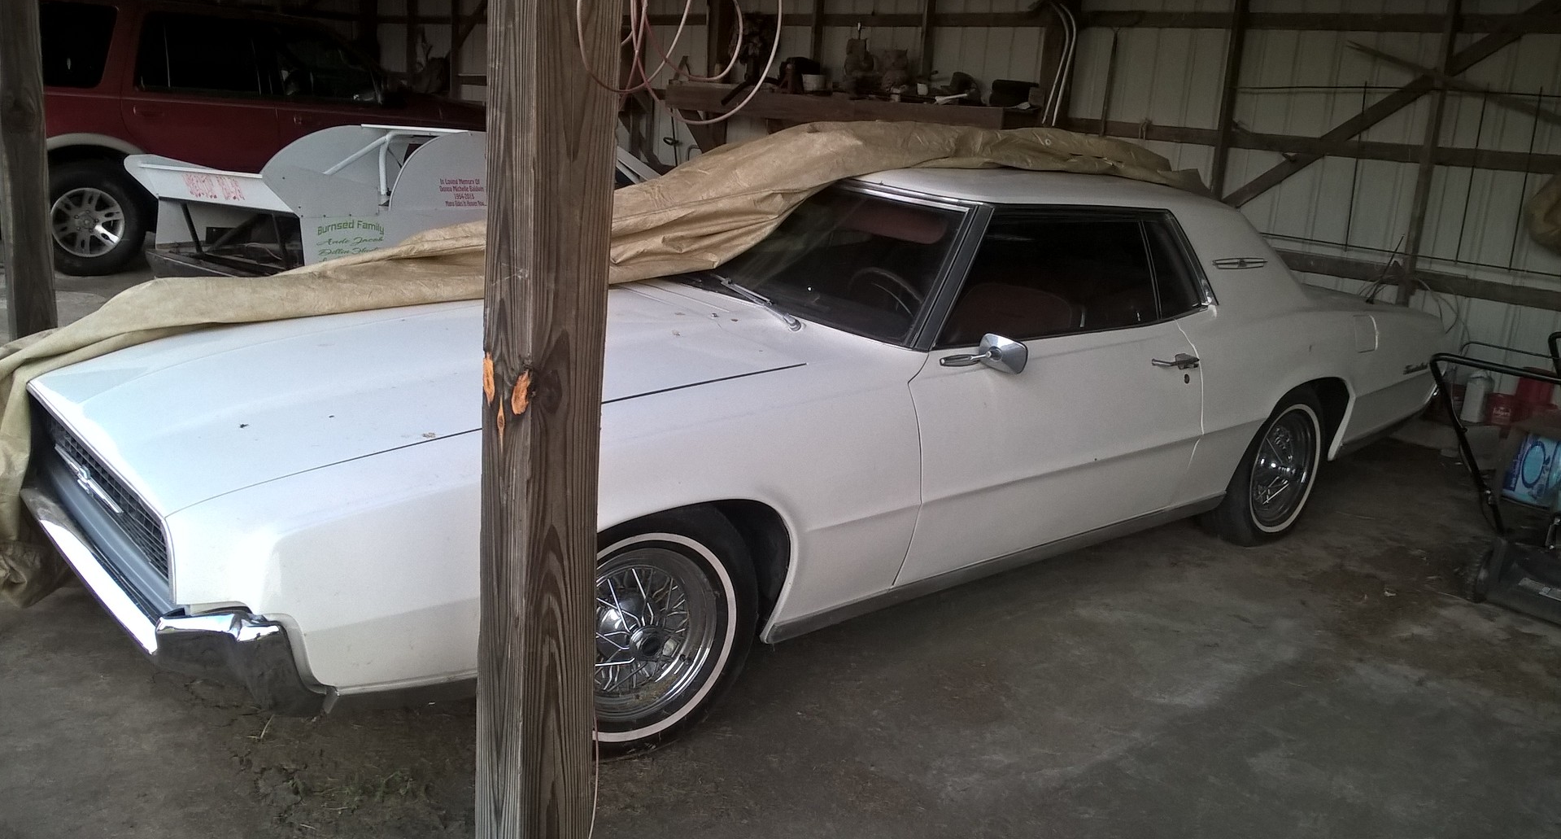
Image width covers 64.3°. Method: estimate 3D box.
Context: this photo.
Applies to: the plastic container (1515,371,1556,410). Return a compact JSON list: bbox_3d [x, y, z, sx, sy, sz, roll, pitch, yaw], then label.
[{"bbox_3d":[4.417,-0.178,7.250,0.175,0.220,0.165,17,18,41],"label":"plastic container"}]

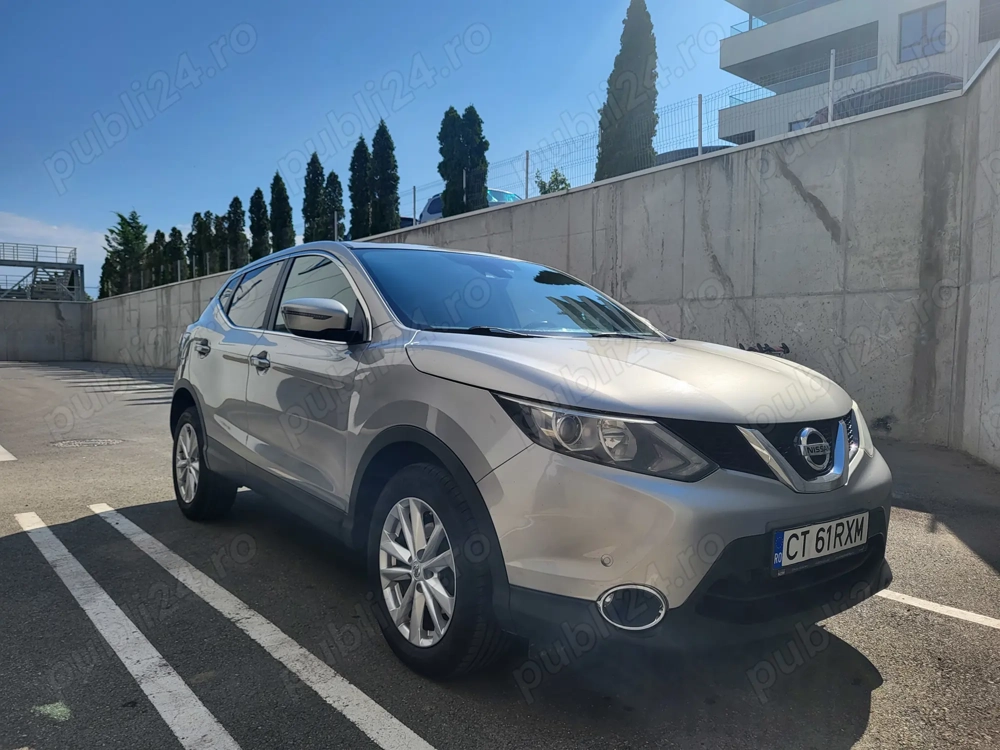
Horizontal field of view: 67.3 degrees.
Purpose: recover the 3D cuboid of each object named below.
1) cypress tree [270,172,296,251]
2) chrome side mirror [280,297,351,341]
[{"bbox_3d":[-7.718,-5.577,26.768,0.926,3.280,0.926,0,2,-41],"label":"cypress tree"},{"bbox_3d":[-0.704,-0.208,2.877,0.235,0.165,0.165,0,2,-37],"label":"chrome side mirror"}]

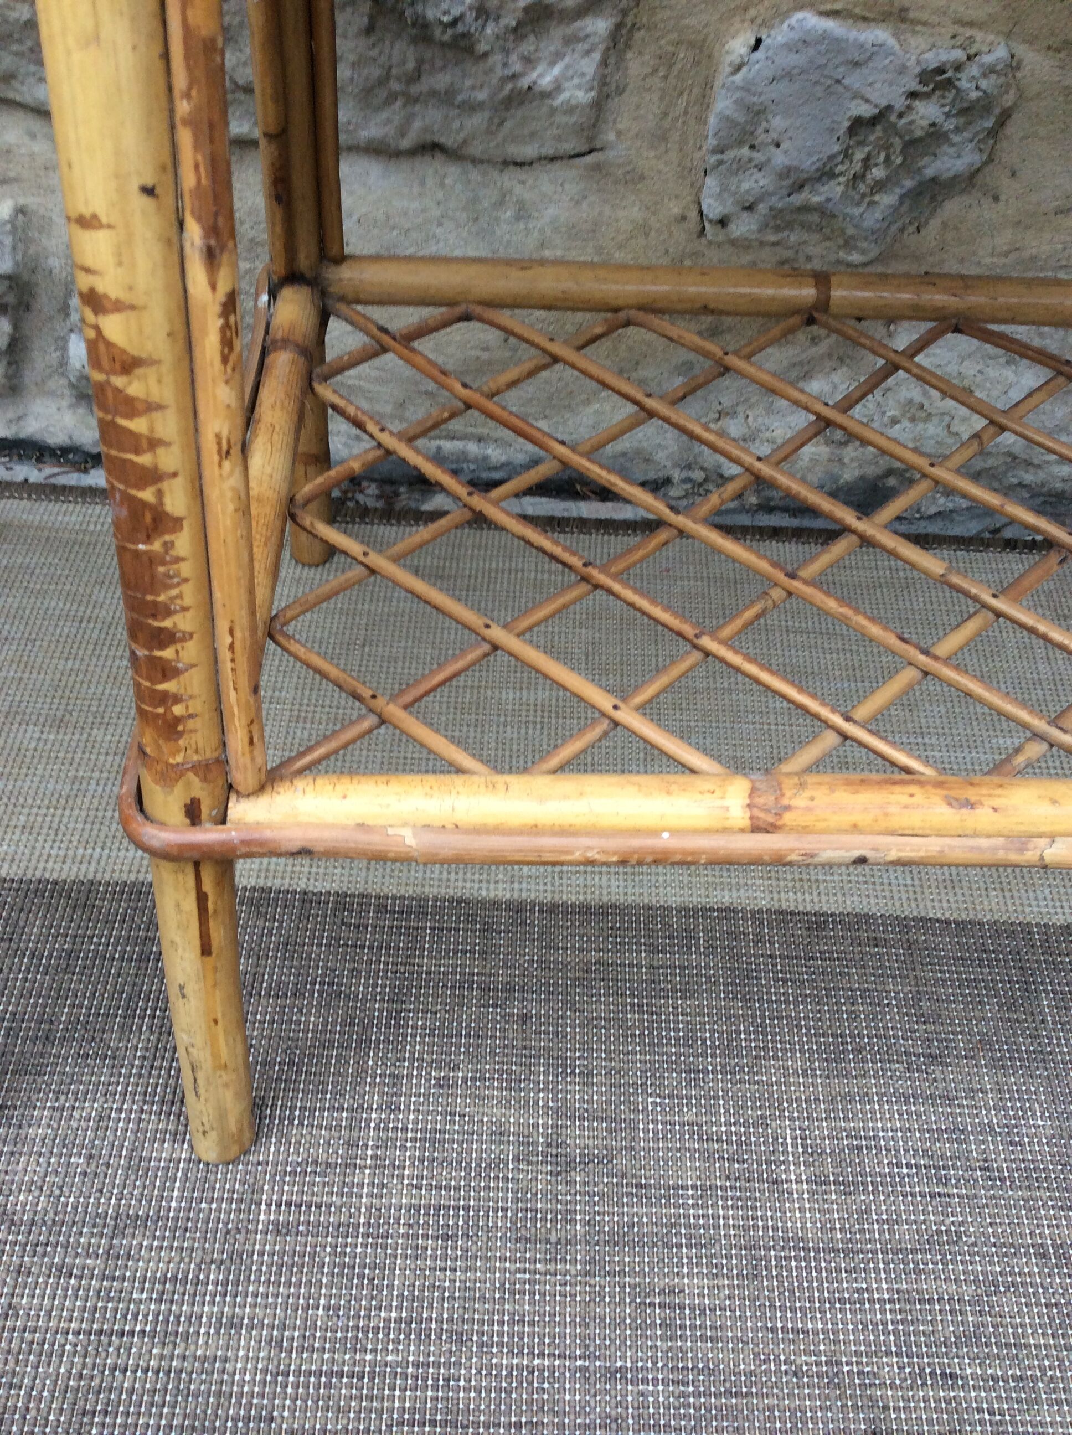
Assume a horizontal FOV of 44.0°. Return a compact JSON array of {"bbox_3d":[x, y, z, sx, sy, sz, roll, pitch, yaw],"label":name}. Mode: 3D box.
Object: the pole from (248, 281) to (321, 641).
[{"bbox_3d":[-0.154,-0.133,0.749,0.031,0.031,0.372,2,50,-3],"label":"pole"}]

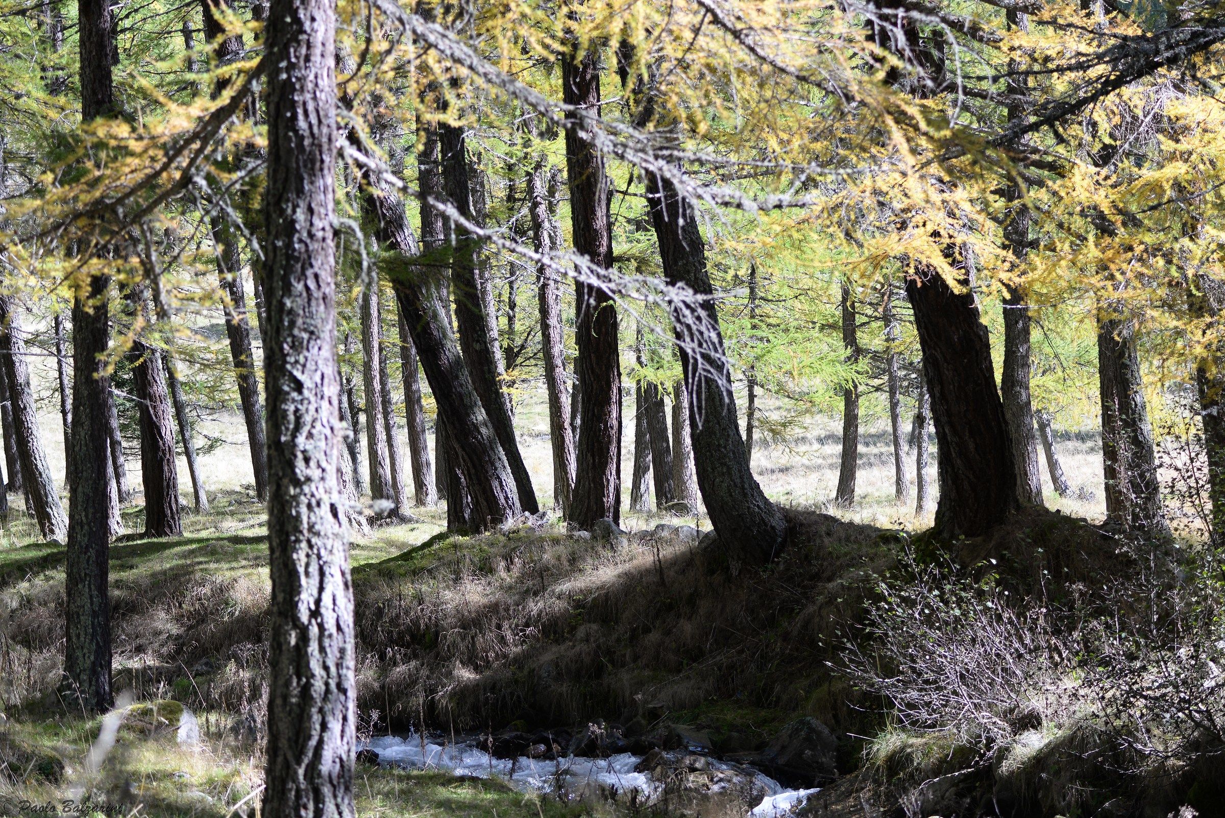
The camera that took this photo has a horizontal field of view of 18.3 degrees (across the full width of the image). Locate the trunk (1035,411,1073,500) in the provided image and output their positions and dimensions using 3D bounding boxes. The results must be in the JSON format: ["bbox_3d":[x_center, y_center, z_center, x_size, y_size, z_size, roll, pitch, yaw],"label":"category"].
[{"bbox_3d":[7.168,0.724,62.000,0.233,1.480,0.202,-15,0,0],"label":"trunk"}]

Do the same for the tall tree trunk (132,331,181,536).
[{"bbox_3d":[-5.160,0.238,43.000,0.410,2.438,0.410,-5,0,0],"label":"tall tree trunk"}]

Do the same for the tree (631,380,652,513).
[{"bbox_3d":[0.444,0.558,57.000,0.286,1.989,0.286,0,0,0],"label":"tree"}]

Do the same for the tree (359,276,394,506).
[{"bbox_3d":[-2.971,-0.223,48.000,0.265,2.875,0.241,-4,0,0],"label":"tree"}]

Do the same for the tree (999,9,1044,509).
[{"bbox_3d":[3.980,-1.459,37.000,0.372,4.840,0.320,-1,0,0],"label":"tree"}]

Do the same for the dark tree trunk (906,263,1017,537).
[{"bbox_3d":[2.896,-0.088,32.000,0.683,2.349,0.627,-9,0,0],"label":"dark tree trunk"}]

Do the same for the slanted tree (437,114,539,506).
[{"bbox_3d":[-1.250,-0.907,38.000,0.420,3.987,0.296,-10,0,0],"label":"slanted tree"}]

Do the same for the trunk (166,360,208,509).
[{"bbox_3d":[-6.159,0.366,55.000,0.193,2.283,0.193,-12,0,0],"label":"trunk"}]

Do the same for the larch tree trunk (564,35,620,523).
[{"bbox_3d":[-0.204,-1.212,37.000,0.464,4.741,0.418,-2,0,0],"label":"larch tree trunk"}]

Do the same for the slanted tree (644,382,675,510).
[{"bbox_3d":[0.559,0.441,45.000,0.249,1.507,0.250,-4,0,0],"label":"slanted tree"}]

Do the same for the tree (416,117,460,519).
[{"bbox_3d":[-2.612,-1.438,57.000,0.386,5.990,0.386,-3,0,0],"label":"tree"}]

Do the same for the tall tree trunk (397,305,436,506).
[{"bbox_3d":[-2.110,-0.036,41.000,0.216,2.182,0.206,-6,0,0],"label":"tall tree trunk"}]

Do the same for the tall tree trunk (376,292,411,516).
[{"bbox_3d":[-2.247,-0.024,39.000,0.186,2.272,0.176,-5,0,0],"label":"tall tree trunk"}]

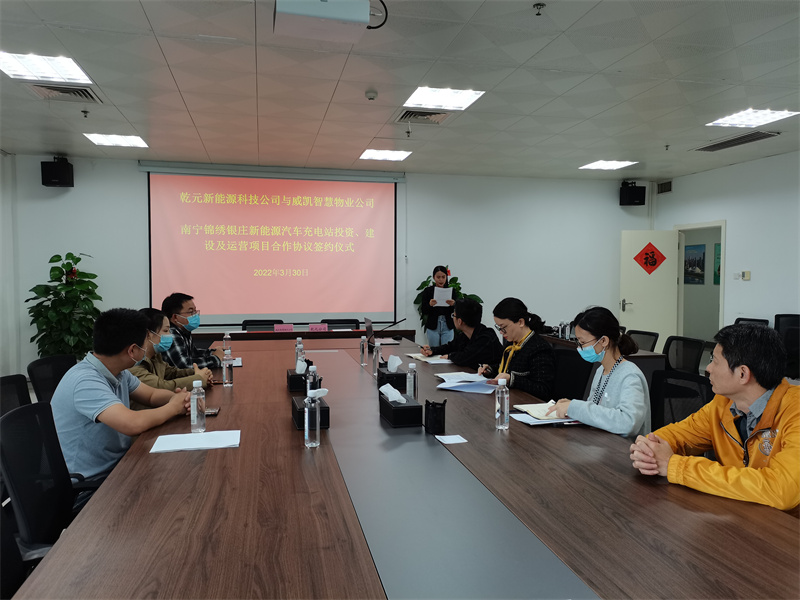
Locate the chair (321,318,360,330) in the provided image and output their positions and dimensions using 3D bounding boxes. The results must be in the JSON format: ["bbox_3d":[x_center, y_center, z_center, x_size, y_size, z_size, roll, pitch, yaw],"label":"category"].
[{"bbox_3d":[-0.664,0.695,7.014,0.580,0.900,0.600,0,3,-13],"label":"chair"}]

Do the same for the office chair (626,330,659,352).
[{"bbox_3d":[1.983,0.724,5.367,0.580,0.880,0.580,0,2,-13],"label":"office chair"}]

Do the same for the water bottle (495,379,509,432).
[{"bbox_3d":[0.441,0.444,2.573,0.058,0.213,0.058,0,3,-13],"label":"water bottle"}]

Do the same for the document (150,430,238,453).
[{"bbox_3d":[-0.763,0.531,2.274,0.303,0.008,0.225,0,3,-13],"label":"document"}]

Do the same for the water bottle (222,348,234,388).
[{"bbox_3d":[-1.003,0.396,3.507,0.058,0.213,0.058,0,3,-13],"label":"water bottle"}]

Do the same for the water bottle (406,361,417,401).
[{"bbox_3d":[0.064,0.422,3.030,0.058,0.213,0.058,0,3,-13],"label":"water bottle"}]

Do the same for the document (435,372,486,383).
[{"bbox_3d":[0.364,0.468,3.660,0.265,0.020,0.240,0,3,-13],"label":"document"}]

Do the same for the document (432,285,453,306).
[{"bbox_3d":[0.497,-0.029,6.900,0.210,0.290,0.015,0,37,-4],"label":"document"}]

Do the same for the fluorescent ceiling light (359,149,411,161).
[{"bbox_3d":[-0.178,-1.790,7.368,0.580,0.050,0.580,0,3,-13],"label":"fluorescent ceiling light"}]

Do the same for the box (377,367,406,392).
[{"bbox_3d":[-0.048,0.429,3.332,0.118,0.084,0.240,0,2,-13],"label":"box"}]

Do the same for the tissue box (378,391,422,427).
[{"bbox_3d":[-0.001,0.475,2.612,0.123,0.094,0.245,0,3,-13],"label":"tissue box"}]

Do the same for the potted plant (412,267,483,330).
[{"bbox_3d":[0.675,0.284,8.202,0.950,1.500,0.880,0,2,-13],"label":"potted plant"}]

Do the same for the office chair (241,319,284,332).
[{"bbox_3d":[-1.485,0.662,6.546,0.580,0.870,0.580,0,2,-13],"label":"office chair"}]

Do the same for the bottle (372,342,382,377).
[{"bbox_3d":[-0.141,0.370,3.767,0.055,0.207,0.055,0,3,-13],"label":"bottle"}]

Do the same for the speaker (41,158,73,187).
[{"bbox_3d":[-4.151,-1.516,7.286,0.280,0.275,0.240,0,2,-13],"label":"speaker"}]

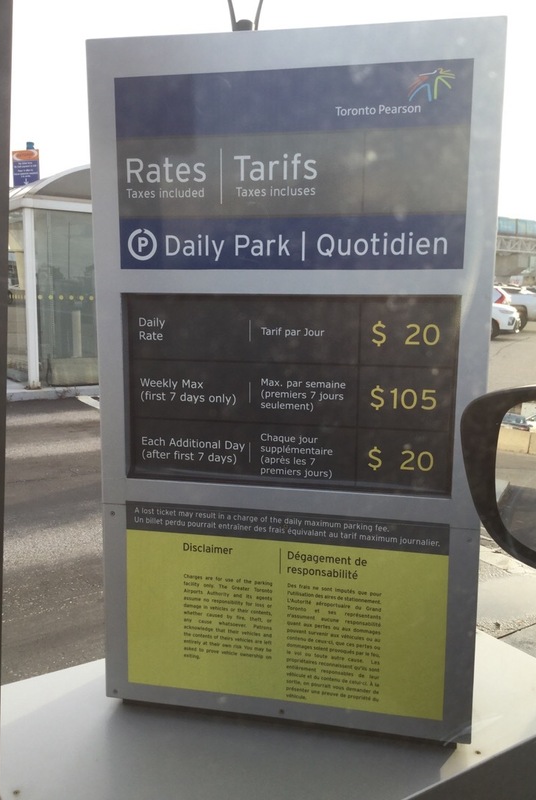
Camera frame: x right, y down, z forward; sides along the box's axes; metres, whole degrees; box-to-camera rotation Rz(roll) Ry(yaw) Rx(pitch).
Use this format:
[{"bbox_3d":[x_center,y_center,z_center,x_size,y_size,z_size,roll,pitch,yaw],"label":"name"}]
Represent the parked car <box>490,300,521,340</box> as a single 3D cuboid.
[{"bbox_3d":[5.972,-2.898,23.389,4.600,1.670,1.860,4,10,24],"label":"parked car"}]

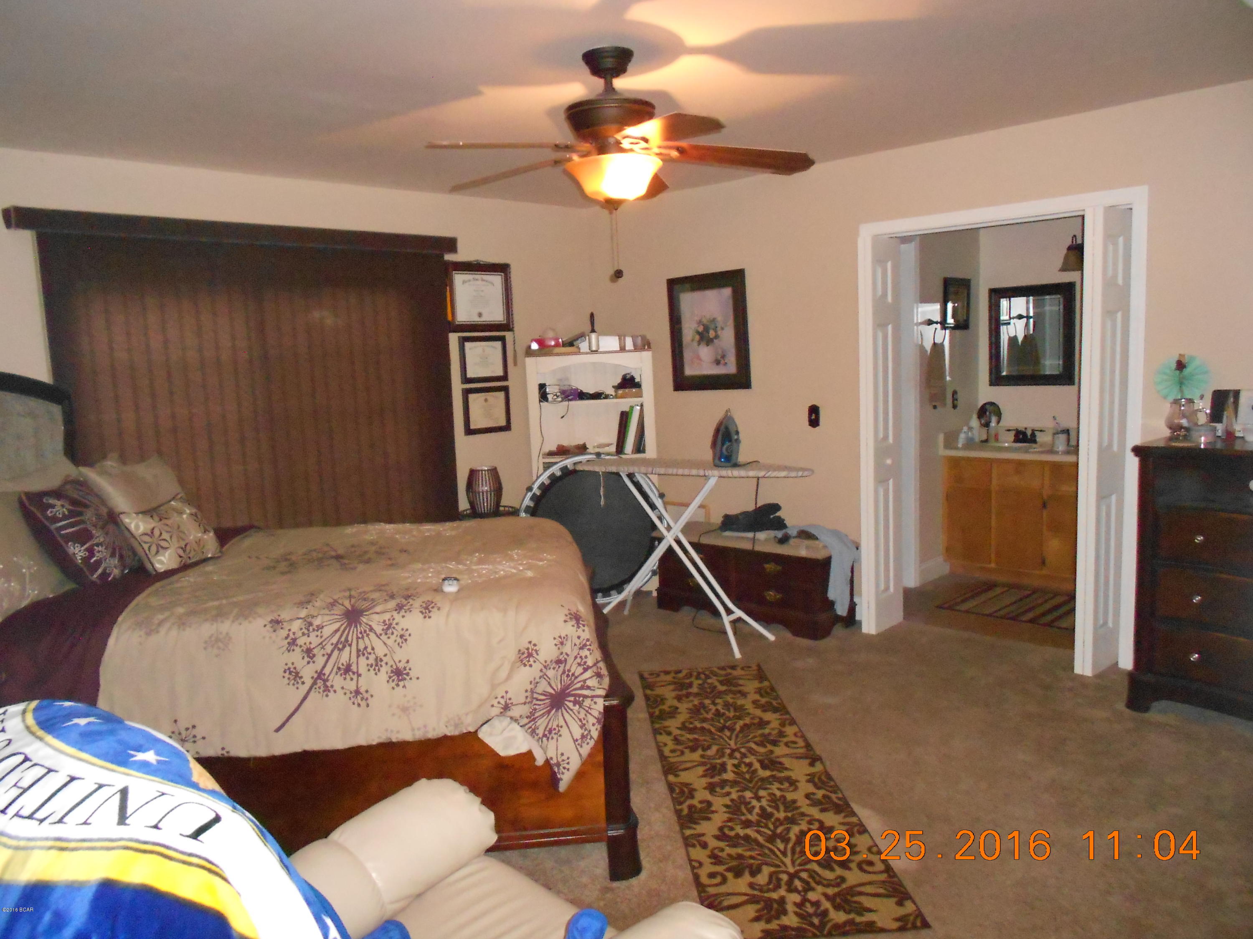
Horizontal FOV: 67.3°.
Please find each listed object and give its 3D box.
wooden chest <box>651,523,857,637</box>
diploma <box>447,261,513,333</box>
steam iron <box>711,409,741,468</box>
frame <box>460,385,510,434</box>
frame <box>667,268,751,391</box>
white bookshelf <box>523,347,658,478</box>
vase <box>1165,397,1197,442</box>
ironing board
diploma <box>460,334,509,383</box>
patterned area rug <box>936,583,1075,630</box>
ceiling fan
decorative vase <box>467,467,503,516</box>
[{"bbox_3d":[0.716,0.601,5.233,1.130,0.430,0.455,4,10,43],"label":"wooden chest"},{"bbox_3d":[-0.838,-1.004,5.478,0.026,0.398,0.470,4,10,43],"label":"diploma"},{"bbox_3d":[0.494,-0.161,4.718,0.145,0.285,0.115,-3,7,-6],"label":"steam iron"},{"bbox_3d":[-0.813,-0.349,5.563,0.022,0.276,0.353,4,10,43],"label":"frame"},{"bbox_3d":[0.474,-0.808,5.567,0.585,0.690,0.030,2,9,43],"label":"frame"},{"bbox_3d":[-0.185,0.038,5.769,0.745,1.485,0.280,-3,7,-1],"label":"white bookshelf"},{"bbox_3d":[2.232,-0.202,3.776,0.115,0.170,0.115,4,10,43],"label":"vase"},{"bbox_3d":[0.389,0.427,4.841,1.309,0.903,0.400,3,9,35],"label":"ironing board"},{"bbox_3d":[-0.826,-0.647,5.524,0.022,0.276,0.350,4,10,43],"label":"diploma"},{"bbox_3d":[2.288,0.762,5.132,0.620,0.012,0.950,-9,10,-43],"label":"patterned area rug"},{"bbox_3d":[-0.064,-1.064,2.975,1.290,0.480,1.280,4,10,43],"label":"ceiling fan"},{"bbox_3d":[-0.808,0.124,5.320,0.205,0.270,0.205,-2,7,0],"label":"decorative vase"}]

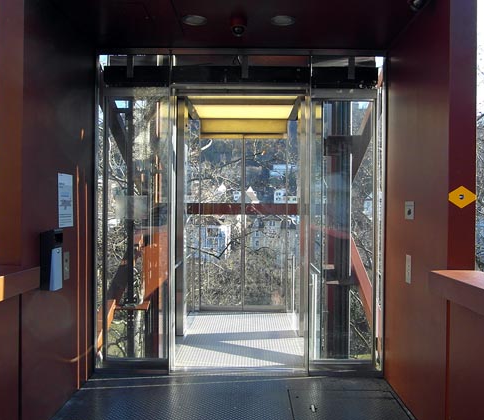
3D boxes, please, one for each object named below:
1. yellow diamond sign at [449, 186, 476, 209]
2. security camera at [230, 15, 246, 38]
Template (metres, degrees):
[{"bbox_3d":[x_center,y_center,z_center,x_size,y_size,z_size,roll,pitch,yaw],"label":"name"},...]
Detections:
[{"bbox_3d":[1.385,-0.079,2.635,0.172,0.140,0.010,1,0,1],"label":"yellow diamond sign"},{"bbox_3d":[-0.025,-1.417,3.260,0.118,0.130,0.120,1,0,1],"label":"security camera"}]

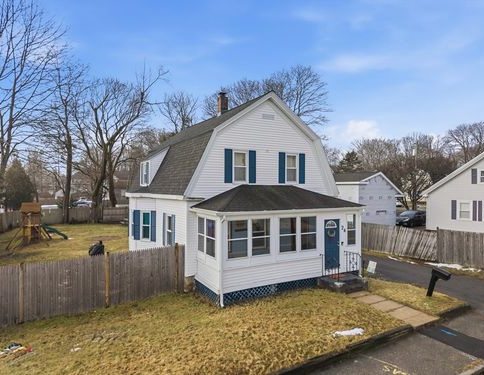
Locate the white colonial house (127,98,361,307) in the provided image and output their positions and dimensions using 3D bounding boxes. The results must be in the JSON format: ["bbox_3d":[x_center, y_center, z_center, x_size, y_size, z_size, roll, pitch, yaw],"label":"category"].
[{"bbox_3d":[-1.206,-0.430,20.641,8.300,9.280,15.800,0,-1,-28],"label":"white colonial house"}]

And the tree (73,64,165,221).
[{"bbox_3d":[-14.236,-4.795,40.543,10.750,18.300,9.670,0,0,0],"label":"tree"}]

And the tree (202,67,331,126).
[{"bbox_3d":[3.190,-5.811,45.052,16.610,20.410,14.950,0,0,0],"label":"tree"}]

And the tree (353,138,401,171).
[{"bbox_3d":[30.298,-3.179,78.031,10.800,15.720,9.720,0,0,0],"label":"tree"}]

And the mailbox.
[{"bbox_3d":[7.232,3.582,12.812,0.220,1.120,0.600,0,10,-28],"label":"mailbox"}]

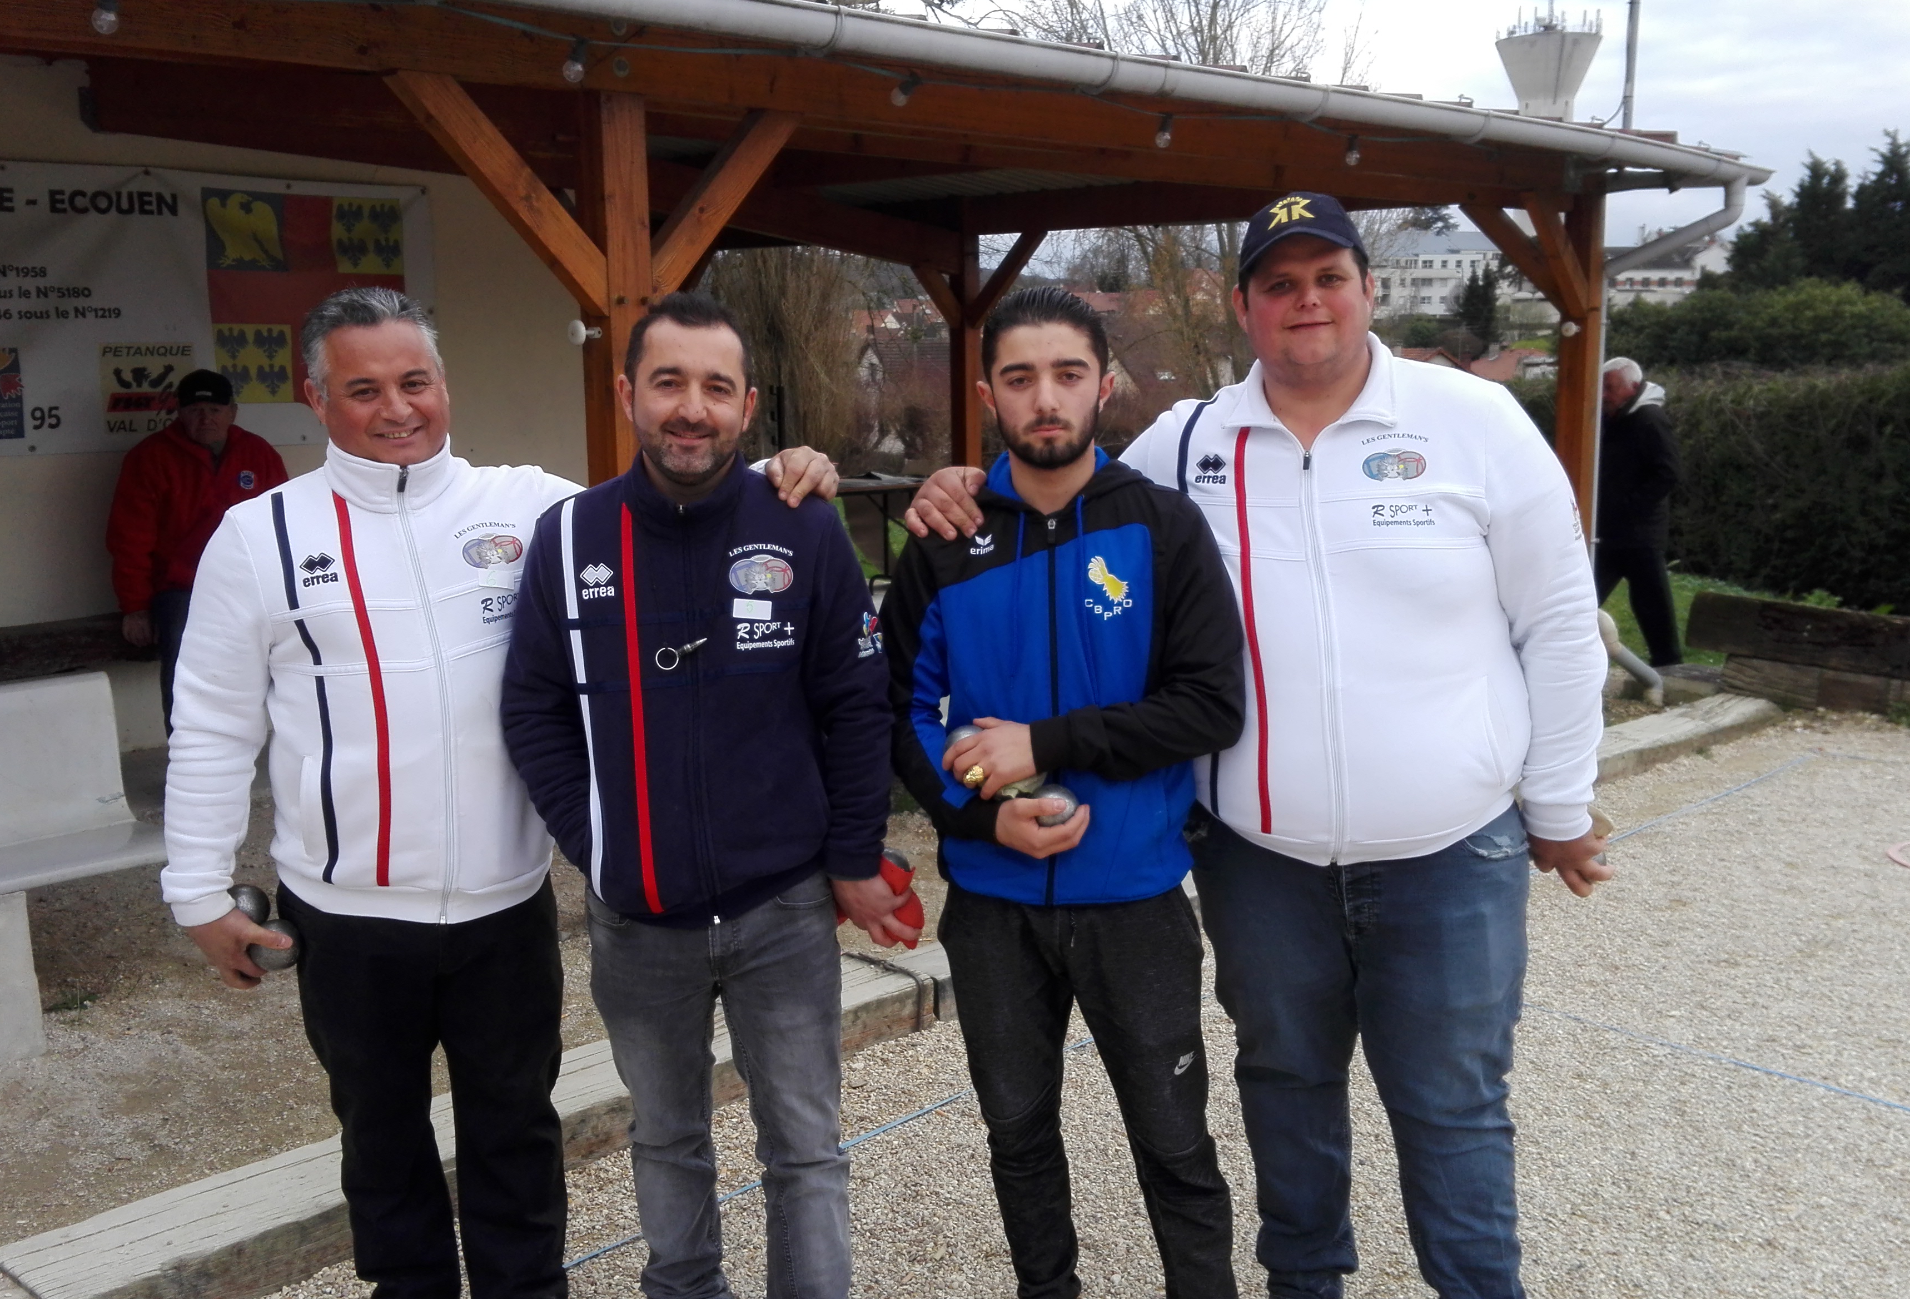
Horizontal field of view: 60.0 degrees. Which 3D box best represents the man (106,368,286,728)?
[{"bbox_3d":[-2.381,-0.242,5.451,0.640,1.340,0.800,-6,12,-30],"label":"man"}]

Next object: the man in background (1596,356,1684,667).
[{"bbox_3d":[3.226,-0.601,8.201,0.620,1.690,0.560,-7,12,-31],"label":"man in background"}]

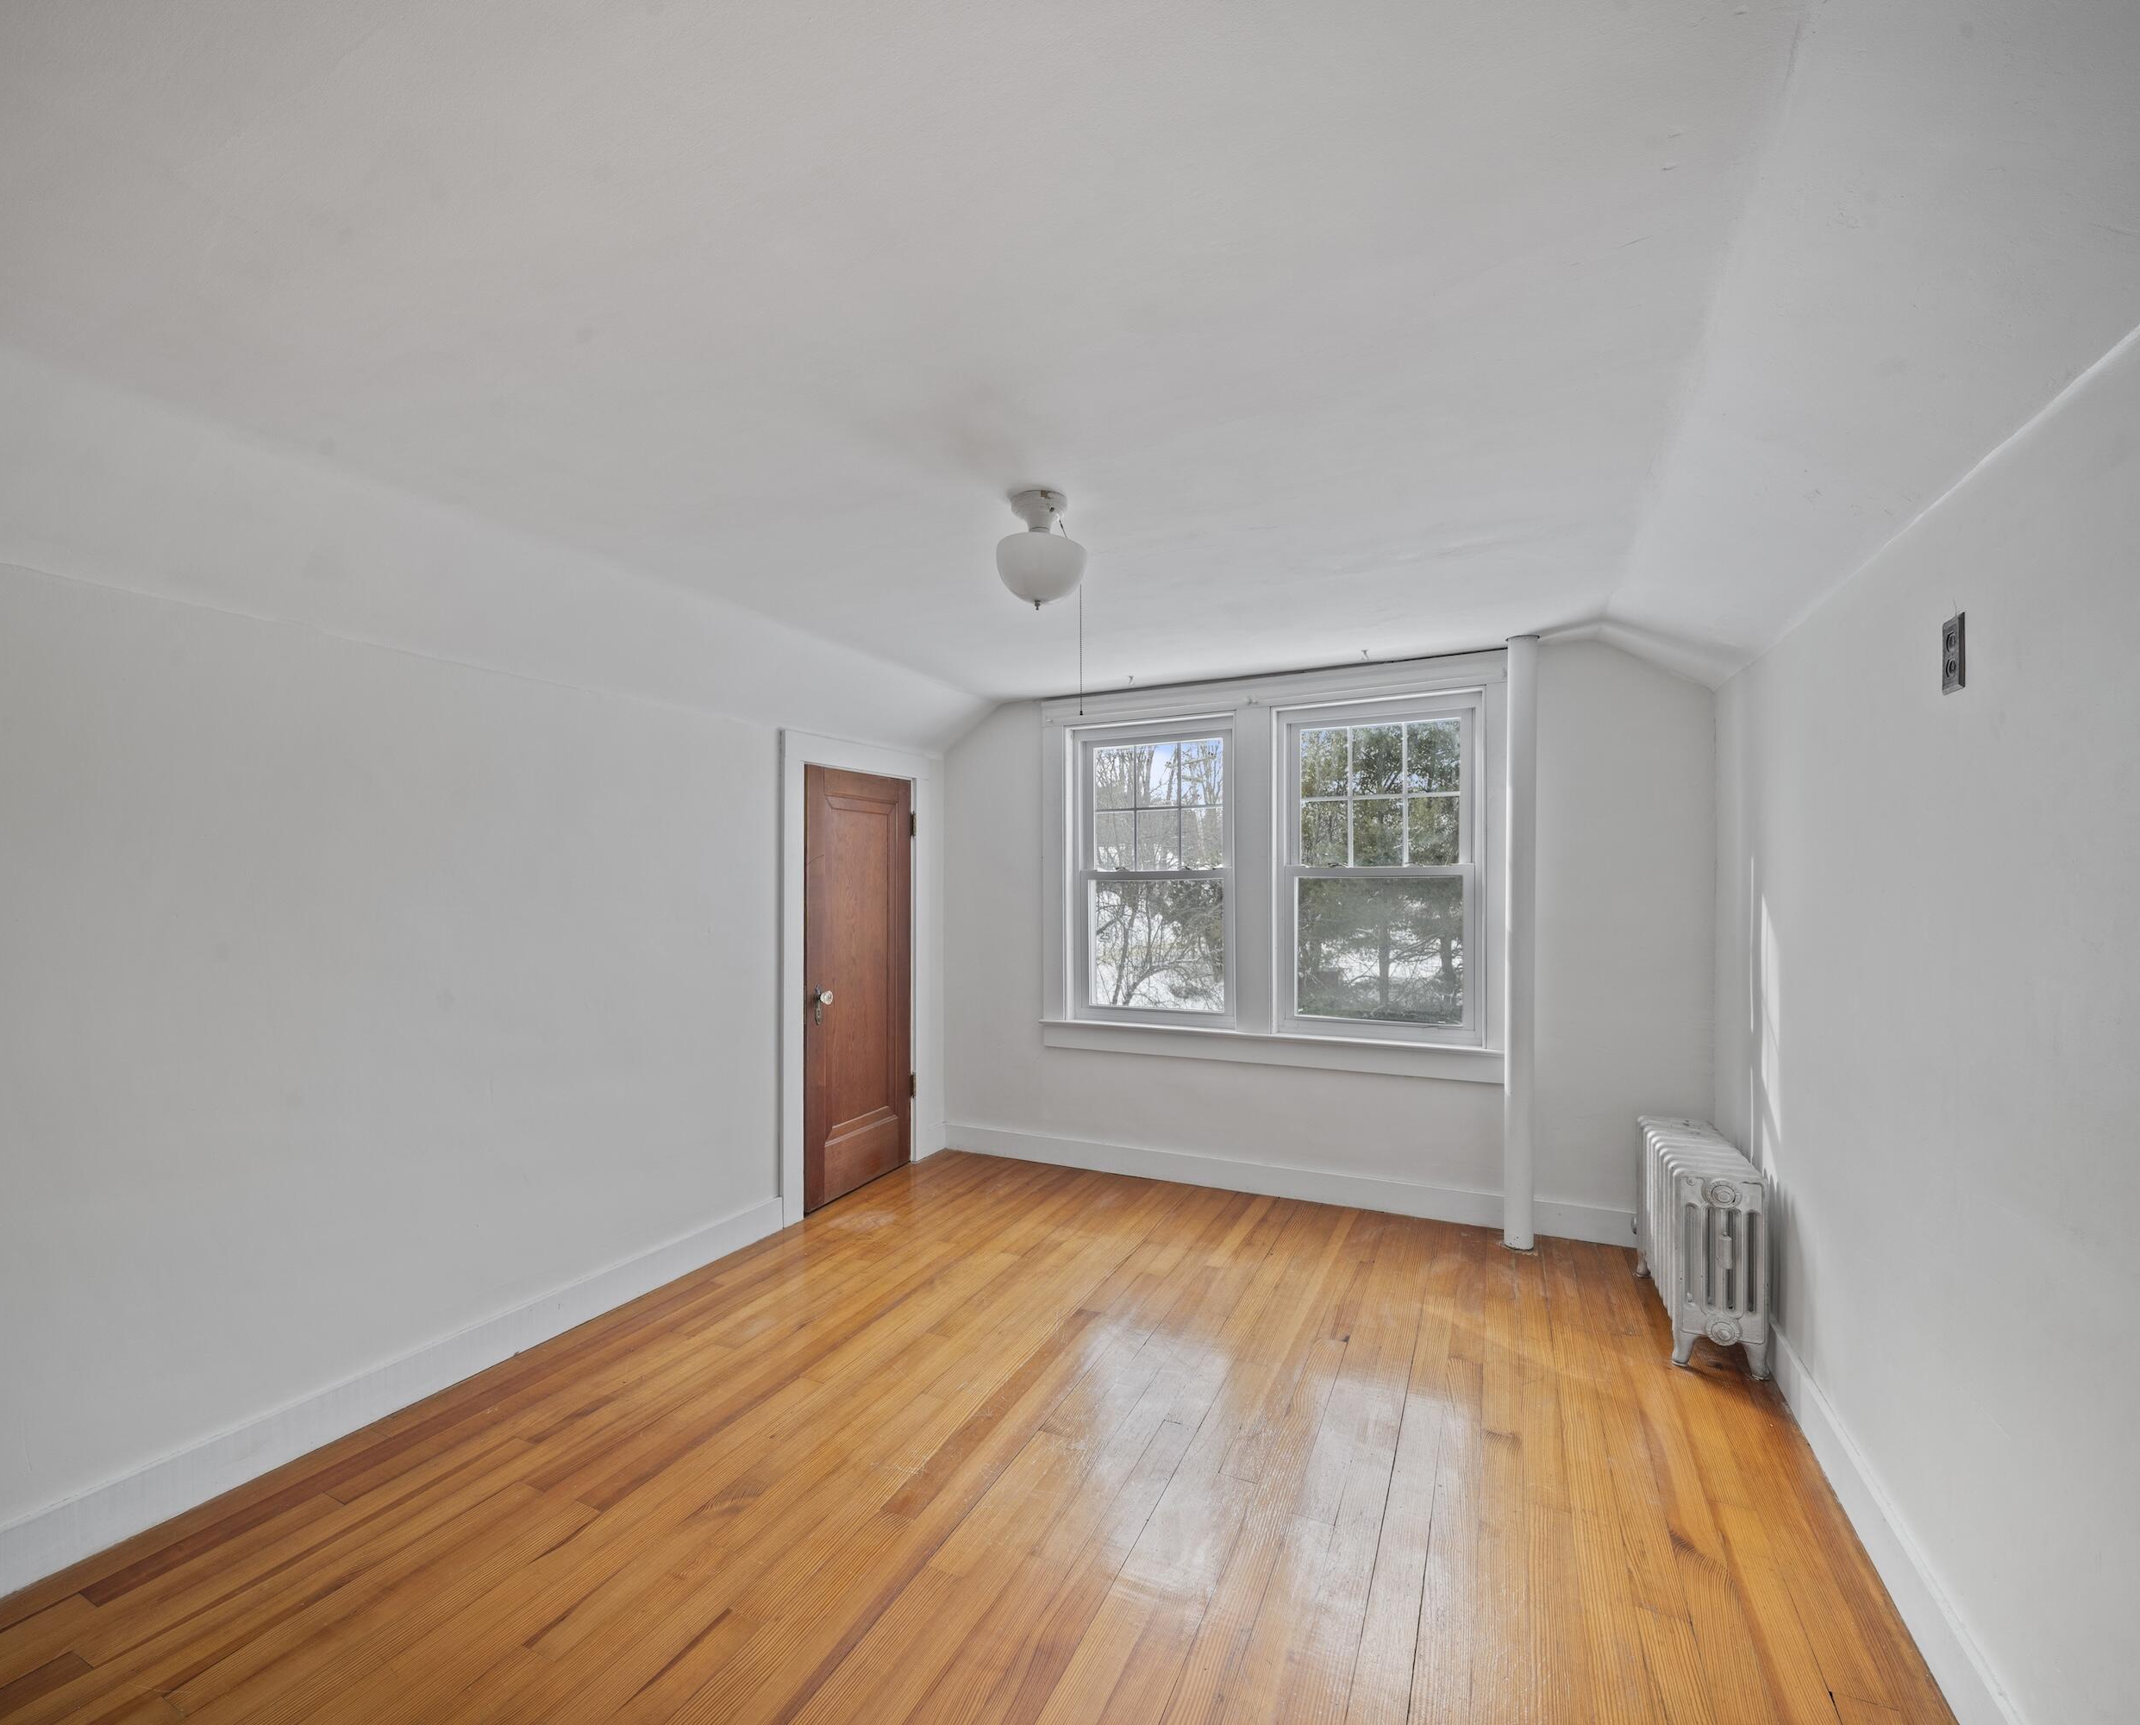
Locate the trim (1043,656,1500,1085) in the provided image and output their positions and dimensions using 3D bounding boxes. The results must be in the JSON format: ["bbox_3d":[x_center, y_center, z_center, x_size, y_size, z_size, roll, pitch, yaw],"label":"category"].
[{"bbox_3d":[0.732,0.033,3.462,1.906,1.540,0.100,-1,-2,26],"label":"trim"}]

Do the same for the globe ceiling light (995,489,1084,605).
[{"bbox_3d":[-0.071,-0.685,1.923,0.204,0.241,0.204,0,-2,0],"label":"globe ceiling light"}]

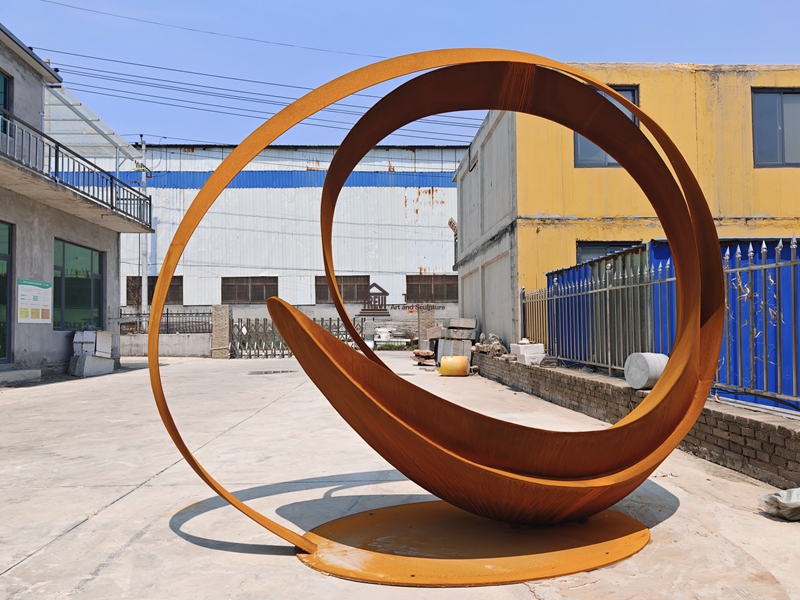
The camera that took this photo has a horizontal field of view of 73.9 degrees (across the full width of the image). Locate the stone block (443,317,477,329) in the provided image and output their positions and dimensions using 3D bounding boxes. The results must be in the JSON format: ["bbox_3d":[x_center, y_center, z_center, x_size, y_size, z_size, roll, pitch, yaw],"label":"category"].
[{"bbox_3d":[1.570,0.616,14.036,0.690,0.235,0.500,1,-3,-15],"label":"stone block"}]

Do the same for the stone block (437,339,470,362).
[{"bbox_3d":[1.455,1.459,14.171,0.520,0.760,0.880,1,-3,-20],"label":"stone block"}]

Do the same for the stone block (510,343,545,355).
[{"bbox_3d":[2.397,0.932,10.004,0.465,0.165,0.400,1,-3,-14],"label":"stone block"}]

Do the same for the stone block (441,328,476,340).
[{"bbox_3d":[1.550,0.917,14.114,0.690,0.260,0.660,1,-3,-15],"label":"stone block"}]

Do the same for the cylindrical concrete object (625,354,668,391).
[{"bbox_3d":[2.687,0.763,5.708,0.355,0.383,0.383,1,-3,-19],"label":"cylindrical concrete object"}]

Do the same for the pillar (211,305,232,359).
[{"bbox_3d":[-6.226,1.130,18.728,0.570,1.849,0.530,0,-3,-3],"label":"pillar"}]

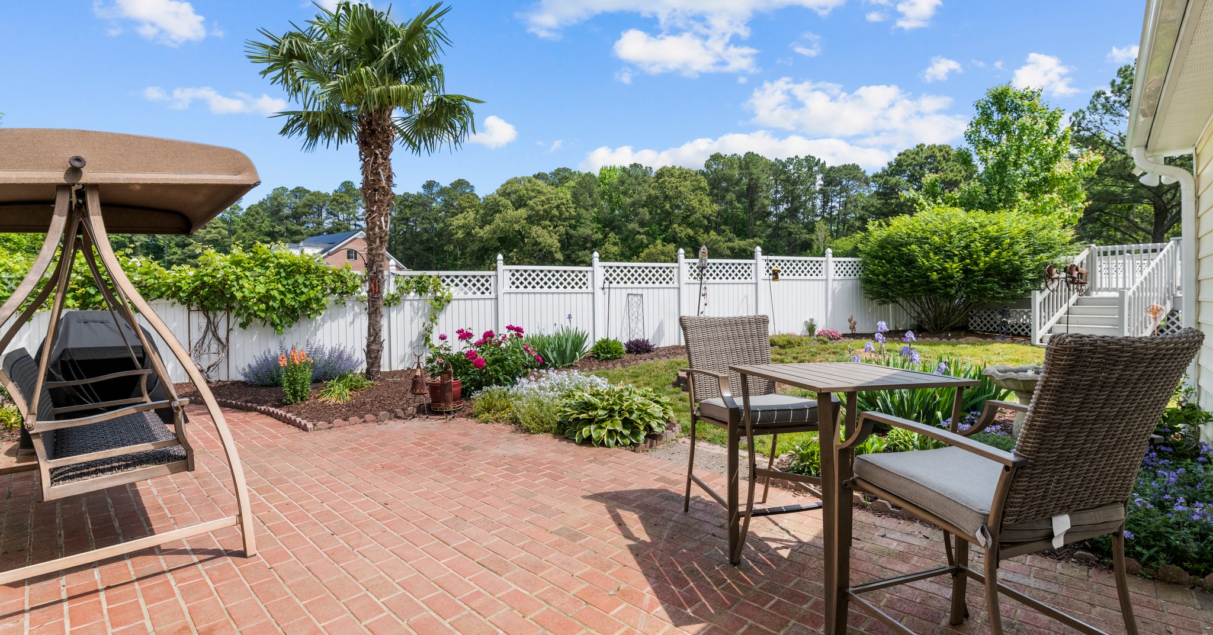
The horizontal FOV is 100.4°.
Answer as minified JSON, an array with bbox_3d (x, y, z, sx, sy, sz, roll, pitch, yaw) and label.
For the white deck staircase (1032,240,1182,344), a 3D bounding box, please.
[{"bbox_3d":[8.850,-0.420,9.050,1.550,1.870,1.220,-1,1,-20],"label":"white deck staircase"}]

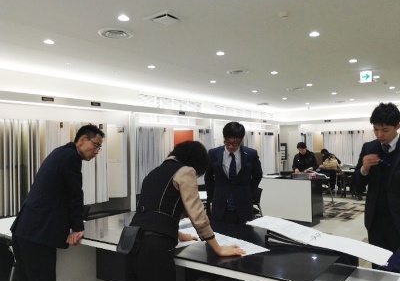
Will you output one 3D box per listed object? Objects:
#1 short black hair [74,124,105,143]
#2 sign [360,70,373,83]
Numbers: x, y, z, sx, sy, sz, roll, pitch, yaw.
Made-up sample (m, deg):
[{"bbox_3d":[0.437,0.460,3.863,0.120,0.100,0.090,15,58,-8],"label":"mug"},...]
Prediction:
[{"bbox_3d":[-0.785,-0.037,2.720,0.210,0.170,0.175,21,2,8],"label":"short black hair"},{"bbox_3d":[2.998,-1.142,6.850,0.210,0.220,0.060,-2,-1,36],"label":"sign"}]

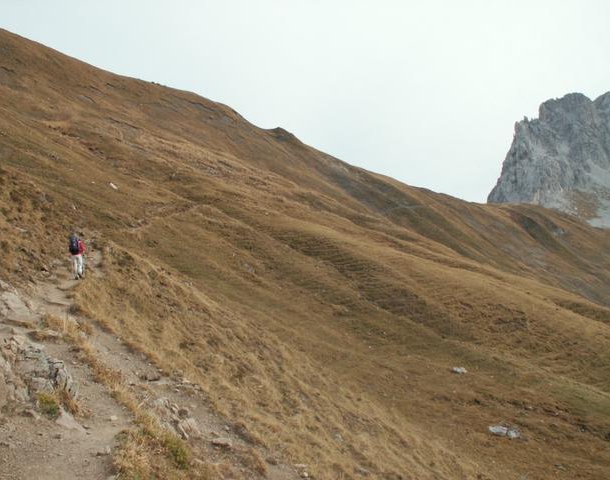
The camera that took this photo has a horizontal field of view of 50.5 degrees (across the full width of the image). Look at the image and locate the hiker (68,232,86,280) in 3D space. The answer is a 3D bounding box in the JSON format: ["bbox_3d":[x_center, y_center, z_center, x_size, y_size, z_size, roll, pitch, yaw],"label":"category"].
[{"bbox_3d":[-8.250,0.600,23.400,0.570,1.720,0.520,0,0,3],"label":"hiker"}]

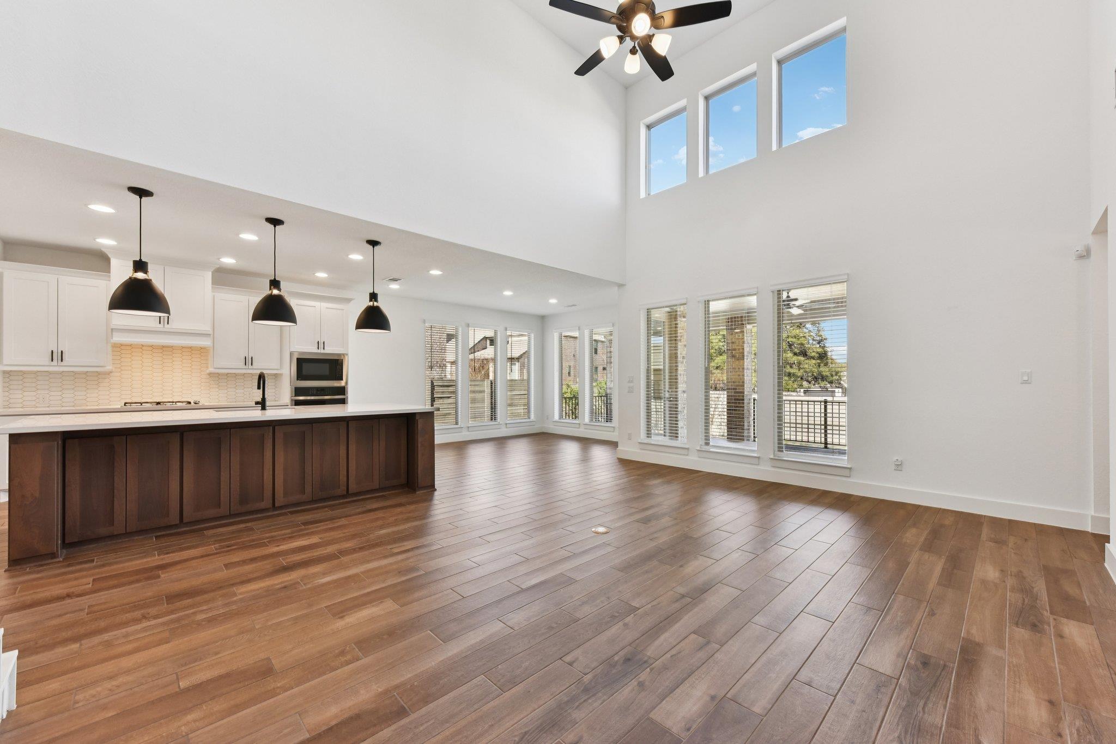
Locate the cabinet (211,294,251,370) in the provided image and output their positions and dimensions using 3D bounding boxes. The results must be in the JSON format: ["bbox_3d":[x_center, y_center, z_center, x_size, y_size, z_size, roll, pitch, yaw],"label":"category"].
[{"bbox_3d":[-4.608,-0.541,6.097,0.430,1.040,0.340,1,-2,-44],"label":"cabinet"}]

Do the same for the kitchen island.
[{"bbox_3d":[-2.920,0.848,4.318,3.105,0.914,1.355,1,-1,-44],"label":"kitchen island"}]

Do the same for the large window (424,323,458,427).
[{"bbox_3d":[-2.341,0.068,8.683,0.775,2.050,0.120,1,-2,-44],"label":"large window"}]

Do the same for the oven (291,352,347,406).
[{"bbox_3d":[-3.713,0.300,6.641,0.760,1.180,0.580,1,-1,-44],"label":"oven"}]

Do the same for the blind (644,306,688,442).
[{"bbox_3d":[1.573,0.040,6.351,0.100,2.020,0.740,1,-1,-44],"label":"blind"}]

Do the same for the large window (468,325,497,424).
[{"bbox_3d":[-1.591,0.076,9.280,0.770,2.040,0.080,1,-2,-44],"label":"large window"}]

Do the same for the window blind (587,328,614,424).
[{"bbox_3d":[0.886,0.077,9.015,0.070,2.030,0.740,1,-1,-44],"label":"window blind"}]

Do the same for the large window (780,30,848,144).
[{"bbox_3d":[3.001,-3.253,5.103,0.100,1.170,0.765,1,-2,-44],"label":"large window"}]

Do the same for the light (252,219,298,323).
[{"bbox_3d":[-2.722,-0.959,4.160,0.366,0.963,0.366,1,-1,-44],"label":"light"}]

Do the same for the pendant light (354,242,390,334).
[{"bbox_3d":[-2.053,-0.940,4.834,0.360,0.990,0.360,1,-2,-44],"label":"pendant light"}]

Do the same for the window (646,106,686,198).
[{"bbox_3d":[1.667,-3.228,6.488,0.100,1.170,0.765,1,-2,-44],"label":"window"}]

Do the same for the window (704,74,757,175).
[{"bbox_3d":[2.335,-3.239,5.794,0.100,1.170,0.765,1,-2,-44],"label":"window"}]

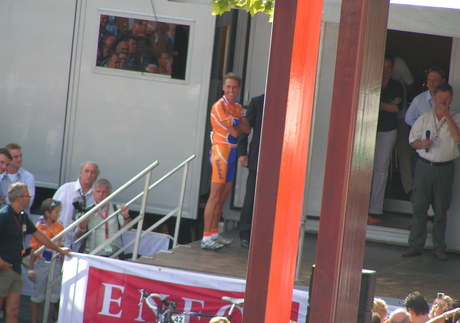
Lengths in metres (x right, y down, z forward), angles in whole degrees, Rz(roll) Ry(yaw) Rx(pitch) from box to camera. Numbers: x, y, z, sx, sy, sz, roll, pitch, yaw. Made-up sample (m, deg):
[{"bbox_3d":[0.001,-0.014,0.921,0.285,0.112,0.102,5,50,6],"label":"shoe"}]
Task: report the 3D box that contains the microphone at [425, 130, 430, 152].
[{"bbox_3d":[2.008,-0.206,51.200,0.050,0.235,0.050,2,8,-10],"label":"microphone"}]

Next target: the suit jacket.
[{"bbox_3d":[0.392,-0.305,51.400,0.560,0.800,0.300,4,8,-12],"label":"suit jacket"}]

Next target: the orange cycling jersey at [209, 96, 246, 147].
[{"bbox_3d":[-0.027,-0.402,51.100,0.420,0.530,0.290,-2,11,-42],"label":"orange cycling jersey"}]

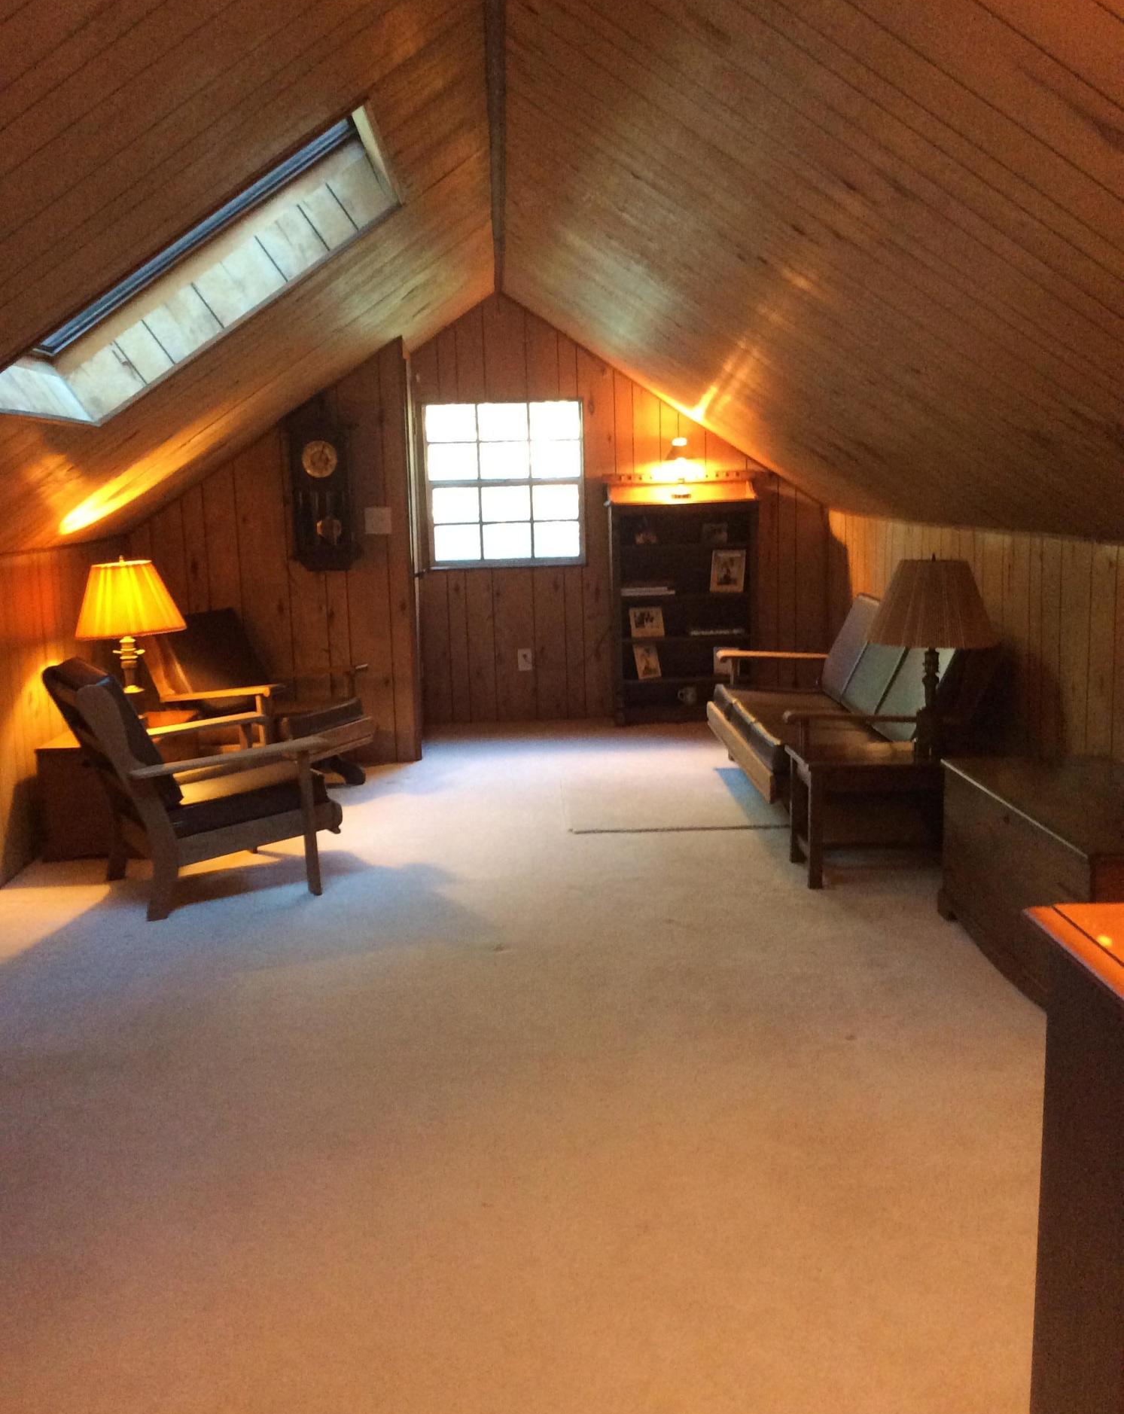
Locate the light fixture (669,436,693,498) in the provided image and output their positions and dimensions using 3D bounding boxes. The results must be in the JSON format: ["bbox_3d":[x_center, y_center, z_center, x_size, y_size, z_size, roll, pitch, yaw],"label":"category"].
[{"bbox_3d":[0.676,-1.363,7.906,0.157,0.350,0.186,-2,9,-2],"label":"light fixture"}]

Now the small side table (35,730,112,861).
[{"bbox_3d":[-1.802,0.307,5.783,0.465,0.450,0.786,-2,9,-2],"label":"small side table"}]

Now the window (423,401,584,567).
[{"bbox_3d":[-0.320,-1.282,8.000,0.909,0.942,0.090,-2,9,-2],"label":"window"}]

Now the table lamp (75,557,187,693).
[{"bbox_3d":[-1.795,-0.273,5.782,0.458,0.694,0.458,-2,9,-2],"label":"table lamp"}]

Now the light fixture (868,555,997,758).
[{"bbox_3d":[1.268,-0.165,4.771,0.443,0.708,0.443,-2,9,-2],"label":"light fixture"}]

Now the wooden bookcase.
[{"bbox_3d":[0.697,-0.602,8.039,0.837,1.387,0.257,-2,9,-2],"label":"wooden bookcase"}]

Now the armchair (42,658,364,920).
[{"bbox_3d":[-1.303,0.236,4.955,0.879,0.837,0.672,-7,11,-29],"label":"armchair"}]

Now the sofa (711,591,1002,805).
[{"bbox_3d":[1.194,-0.005,6.070,0.901,0.829,1.988,-2,9,-2],"label":"sofa"}]

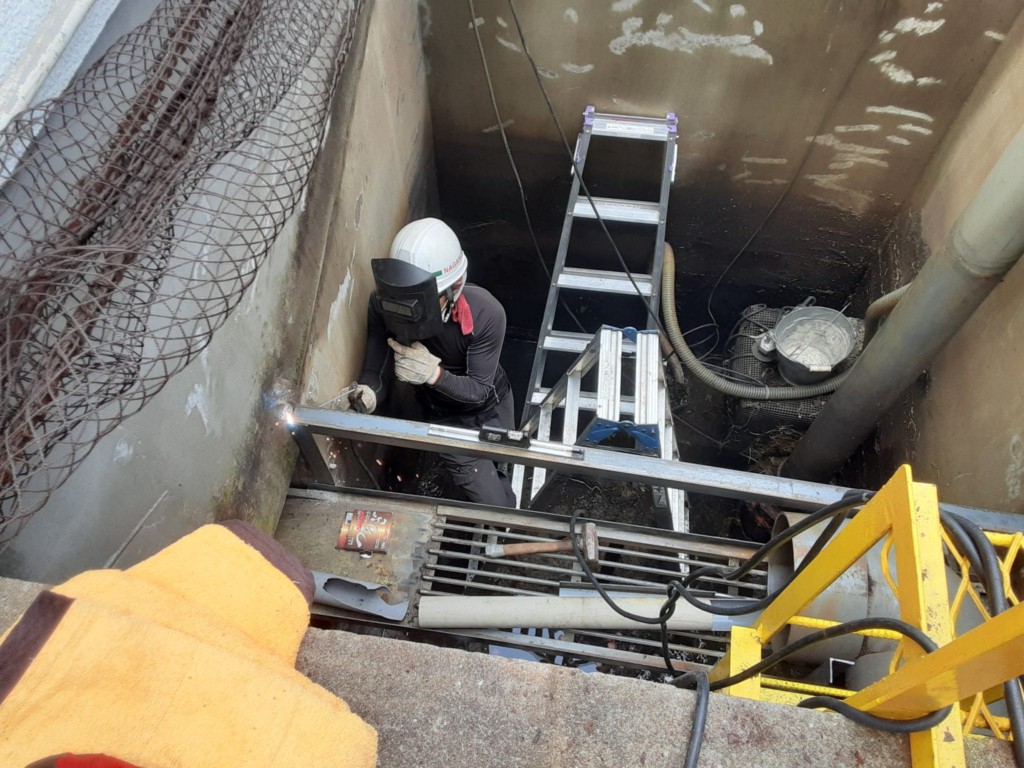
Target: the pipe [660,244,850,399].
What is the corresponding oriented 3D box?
[{"bbox_3d":[1.031,-0.260,3.306,0.920,0.570,0.440,9,61,6],"label":"pipe"}]

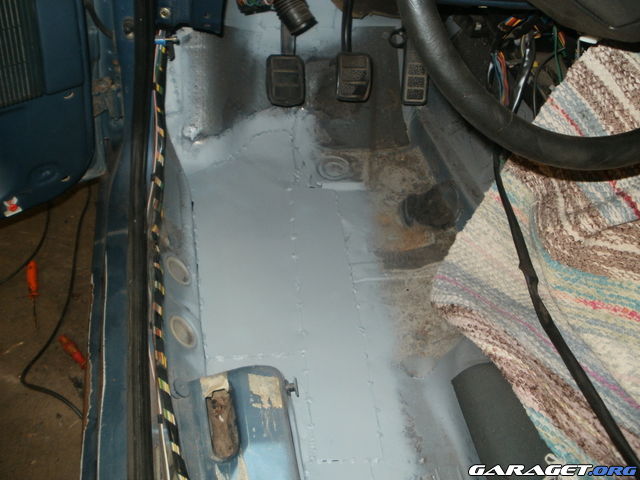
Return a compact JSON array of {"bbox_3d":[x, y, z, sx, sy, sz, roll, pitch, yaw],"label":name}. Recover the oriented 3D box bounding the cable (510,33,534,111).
[{"bbox_3d":[0.268,-0.219,0.870,0.022,0.104,0.020,12,28,14],"label":"cable"}]

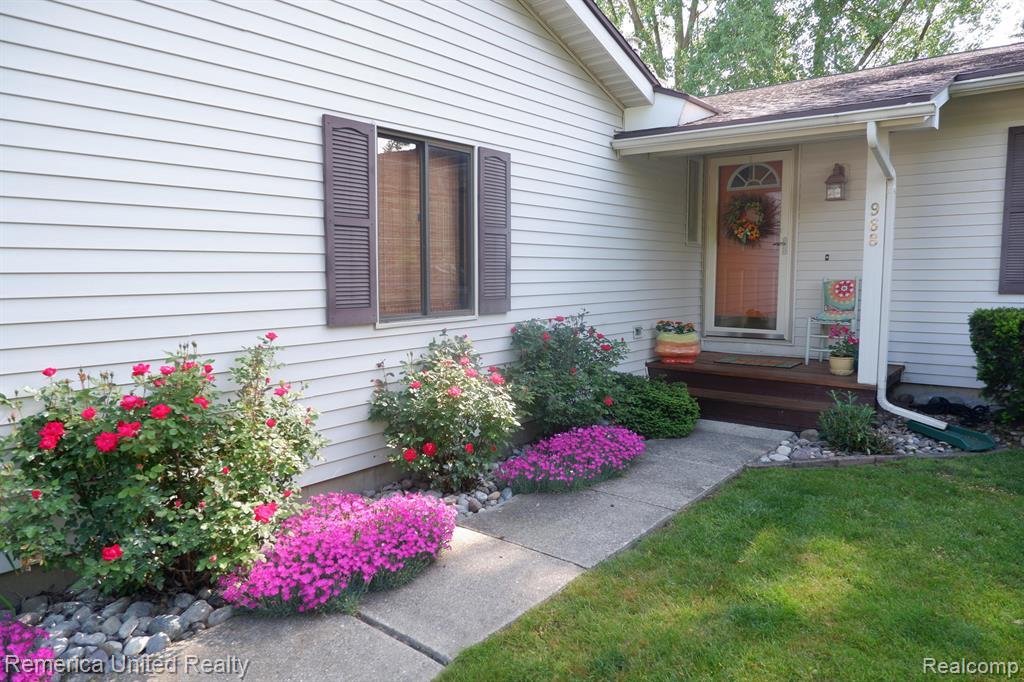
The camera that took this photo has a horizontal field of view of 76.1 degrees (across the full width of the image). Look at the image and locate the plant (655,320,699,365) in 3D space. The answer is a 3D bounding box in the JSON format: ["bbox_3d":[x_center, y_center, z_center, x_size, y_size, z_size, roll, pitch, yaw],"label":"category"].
[{"bbox_3d":[1.749,0.009,6.804,0.450,0.440,0.450,5,8,40],"label":"plant"}]

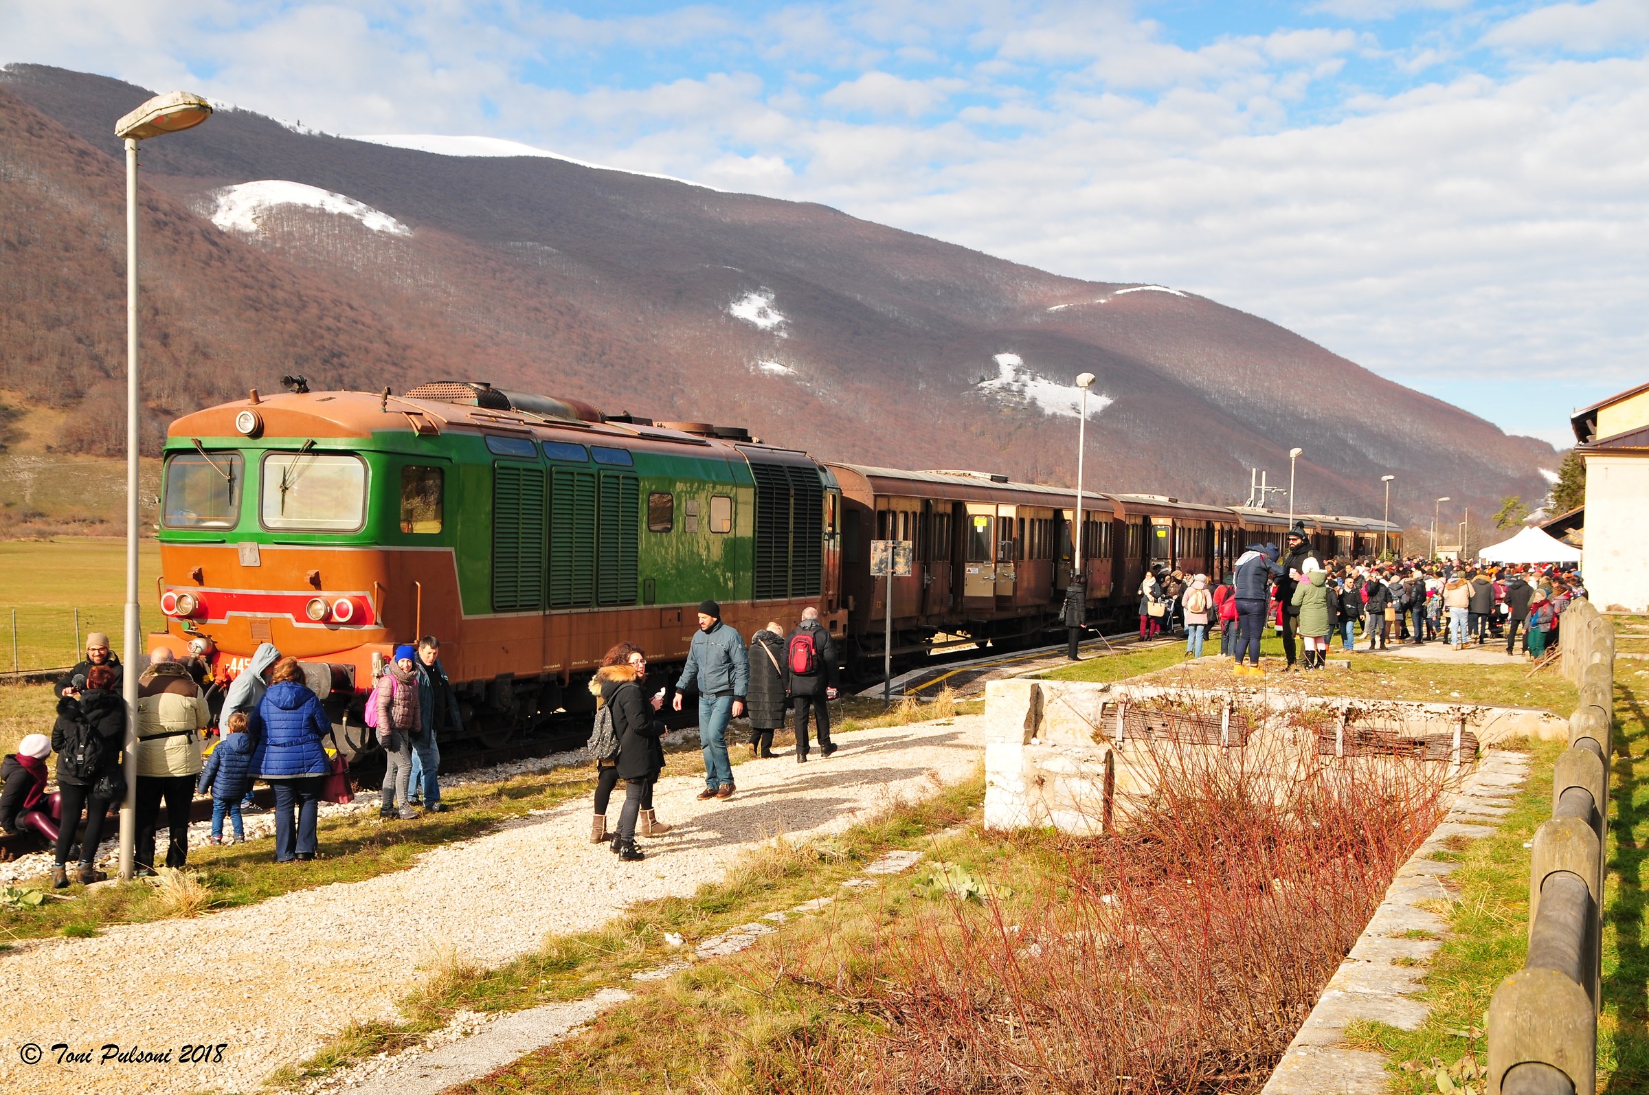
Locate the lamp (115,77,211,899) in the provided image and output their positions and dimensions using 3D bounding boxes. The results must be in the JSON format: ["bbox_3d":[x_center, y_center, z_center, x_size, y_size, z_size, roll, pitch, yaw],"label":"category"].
[{"bbox_3d":[-4.985,-0.430,14.519,0.860,5.970,0.340,1,1,23],"label":"lamp"}]

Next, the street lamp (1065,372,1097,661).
[{"bbox_3d":[5.441,-0.704,40.461,0.340,5.830,0.860,2,1,24],"label":"street lamp"}]

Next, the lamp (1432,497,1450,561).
[{"bbox_3d":[37.921,-0.488,117.824,0.860,5.350,0.340,2,1,23],"label":"lamp"}]

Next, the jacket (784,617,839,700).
[{"bbox_3d":[-0.137,1.237,21.450,0.540,0.880,0.370,2,1,20],"label":"jacket"}]

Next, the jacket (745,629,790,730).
[{"bbox_3d":[-0.646,1.495,21.650,0.440,1.110,0.370,2,1,25],"label":"jacket"}]

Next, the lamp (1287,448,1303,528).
[{"bbox_3d":[16.219,-0.627,66.455,0.340,5.650,0.860,2,1,27],"label":"lamp"}]

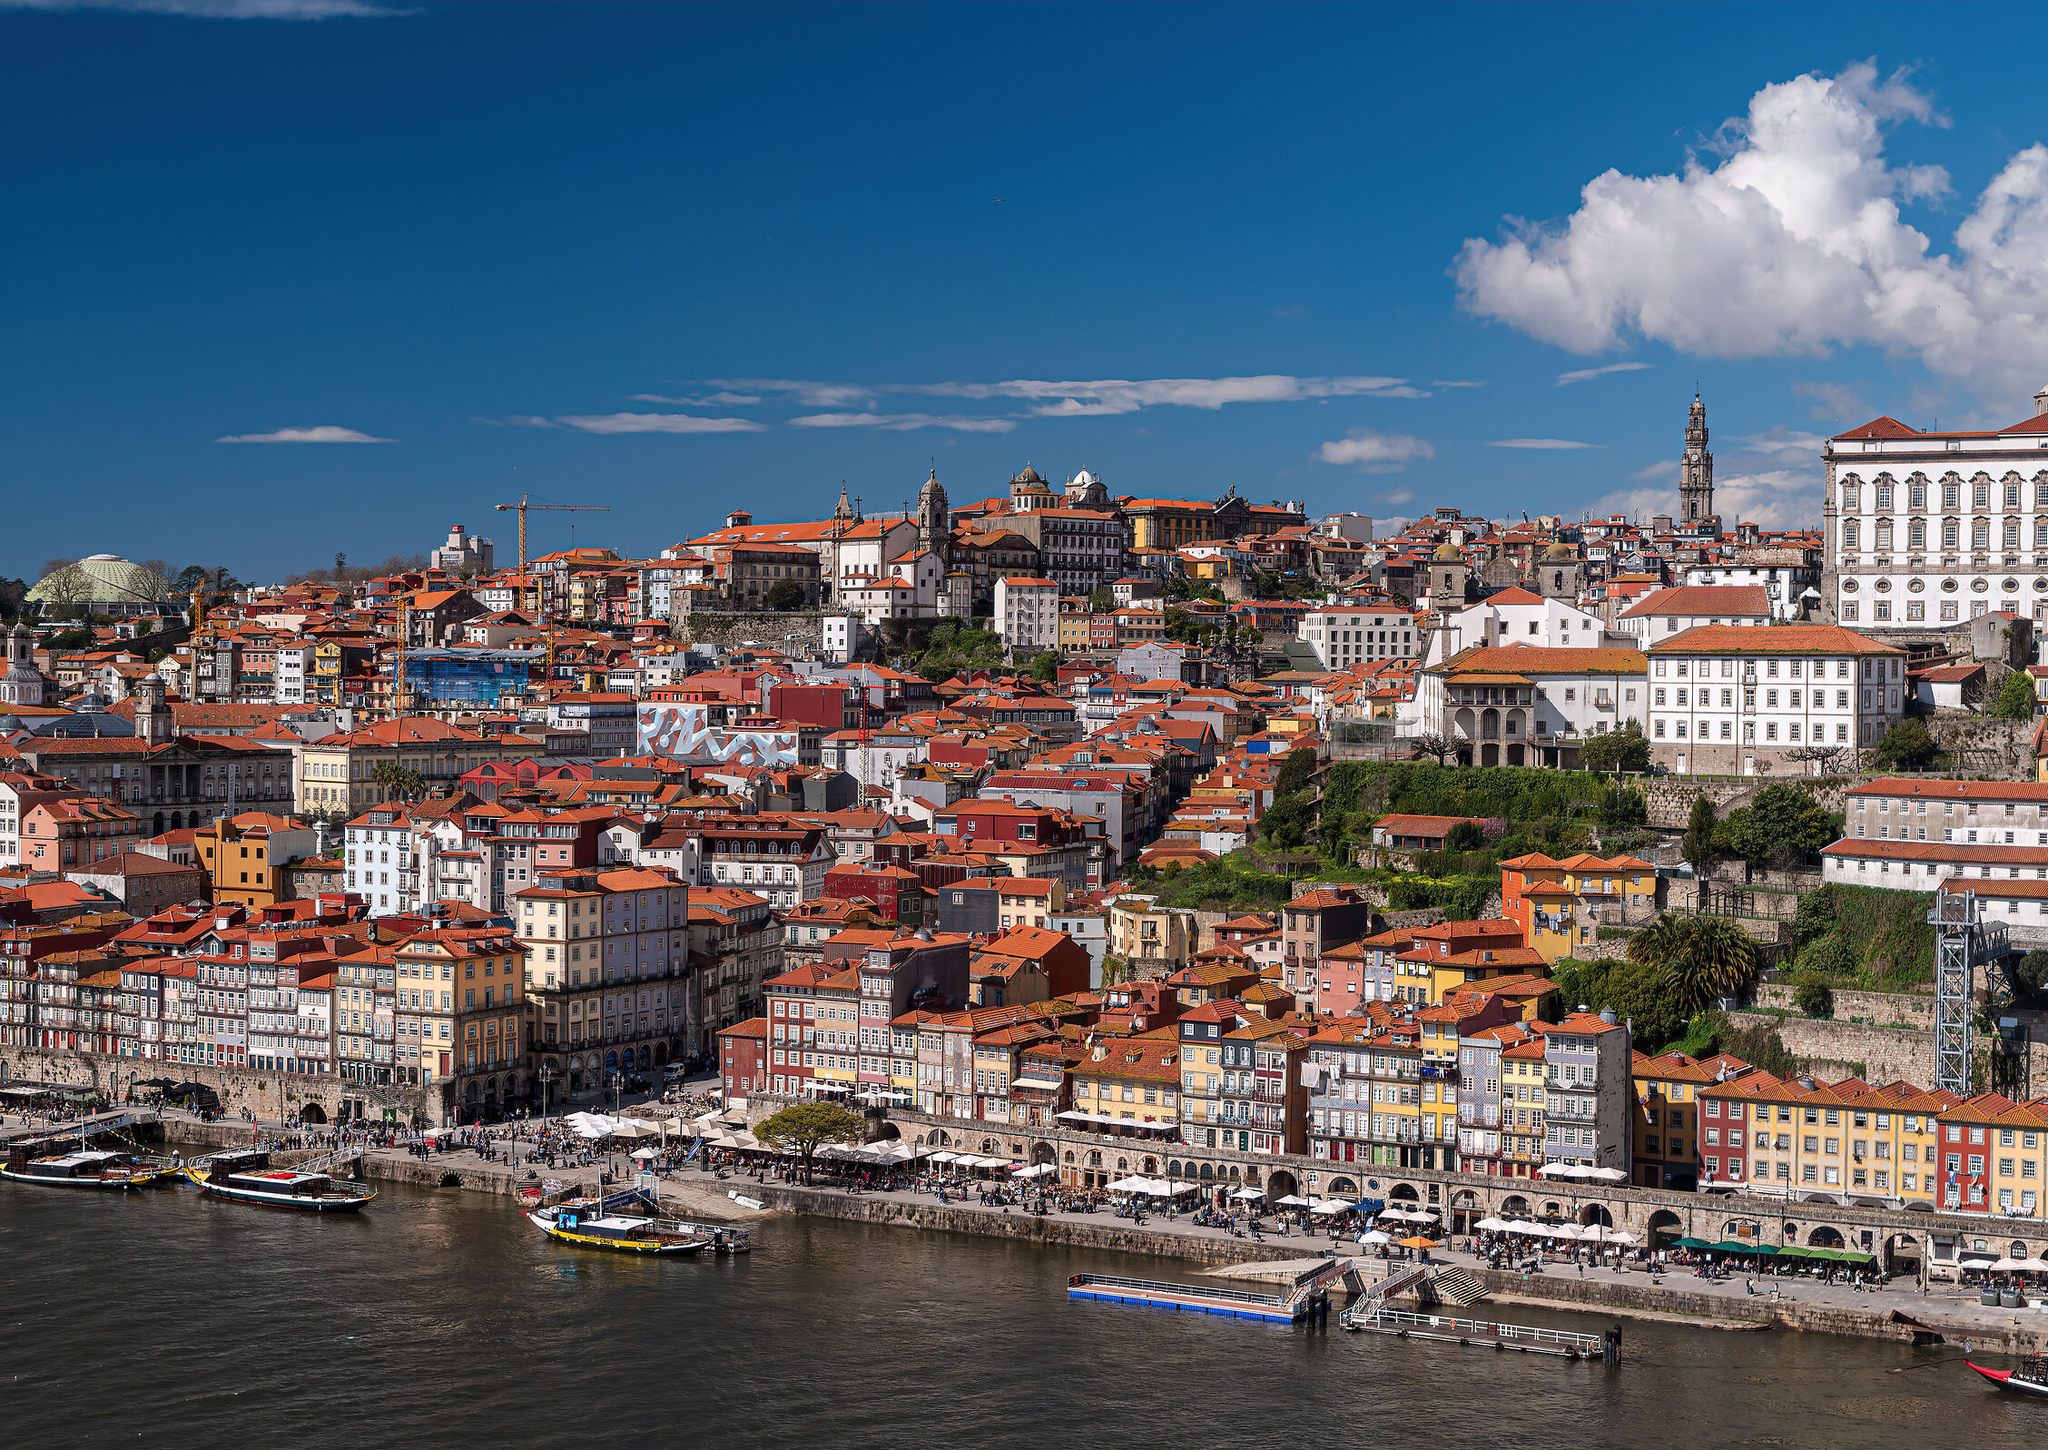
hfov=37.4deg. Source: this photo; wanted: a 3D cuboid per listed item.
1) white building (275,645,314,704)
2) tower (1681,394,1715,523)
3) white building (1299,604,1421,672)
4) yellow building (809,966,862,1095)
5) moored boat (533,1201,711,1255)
[{"bbox_3d":[-180.380,-11.960,748.000,7.000,16.000,10.000,0,1,-3],"label":"white building"},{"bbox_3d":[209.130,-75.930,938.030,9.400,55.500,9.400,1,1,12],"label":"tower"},{"bbox_3d":[78.000,-19.750,704.290,23.000,16.000,14.000,0,1,-20],"label":"white building"},{"bbox_3d":[-22.990,42.960,428.000,7.600,17.300,11.000,1,2,35],"label":"yellow building"},{"bbox_3d":[-43.570,53.820,325.340,21.000,4.500,4.700,1,1,25],"label":"moored boat"}]

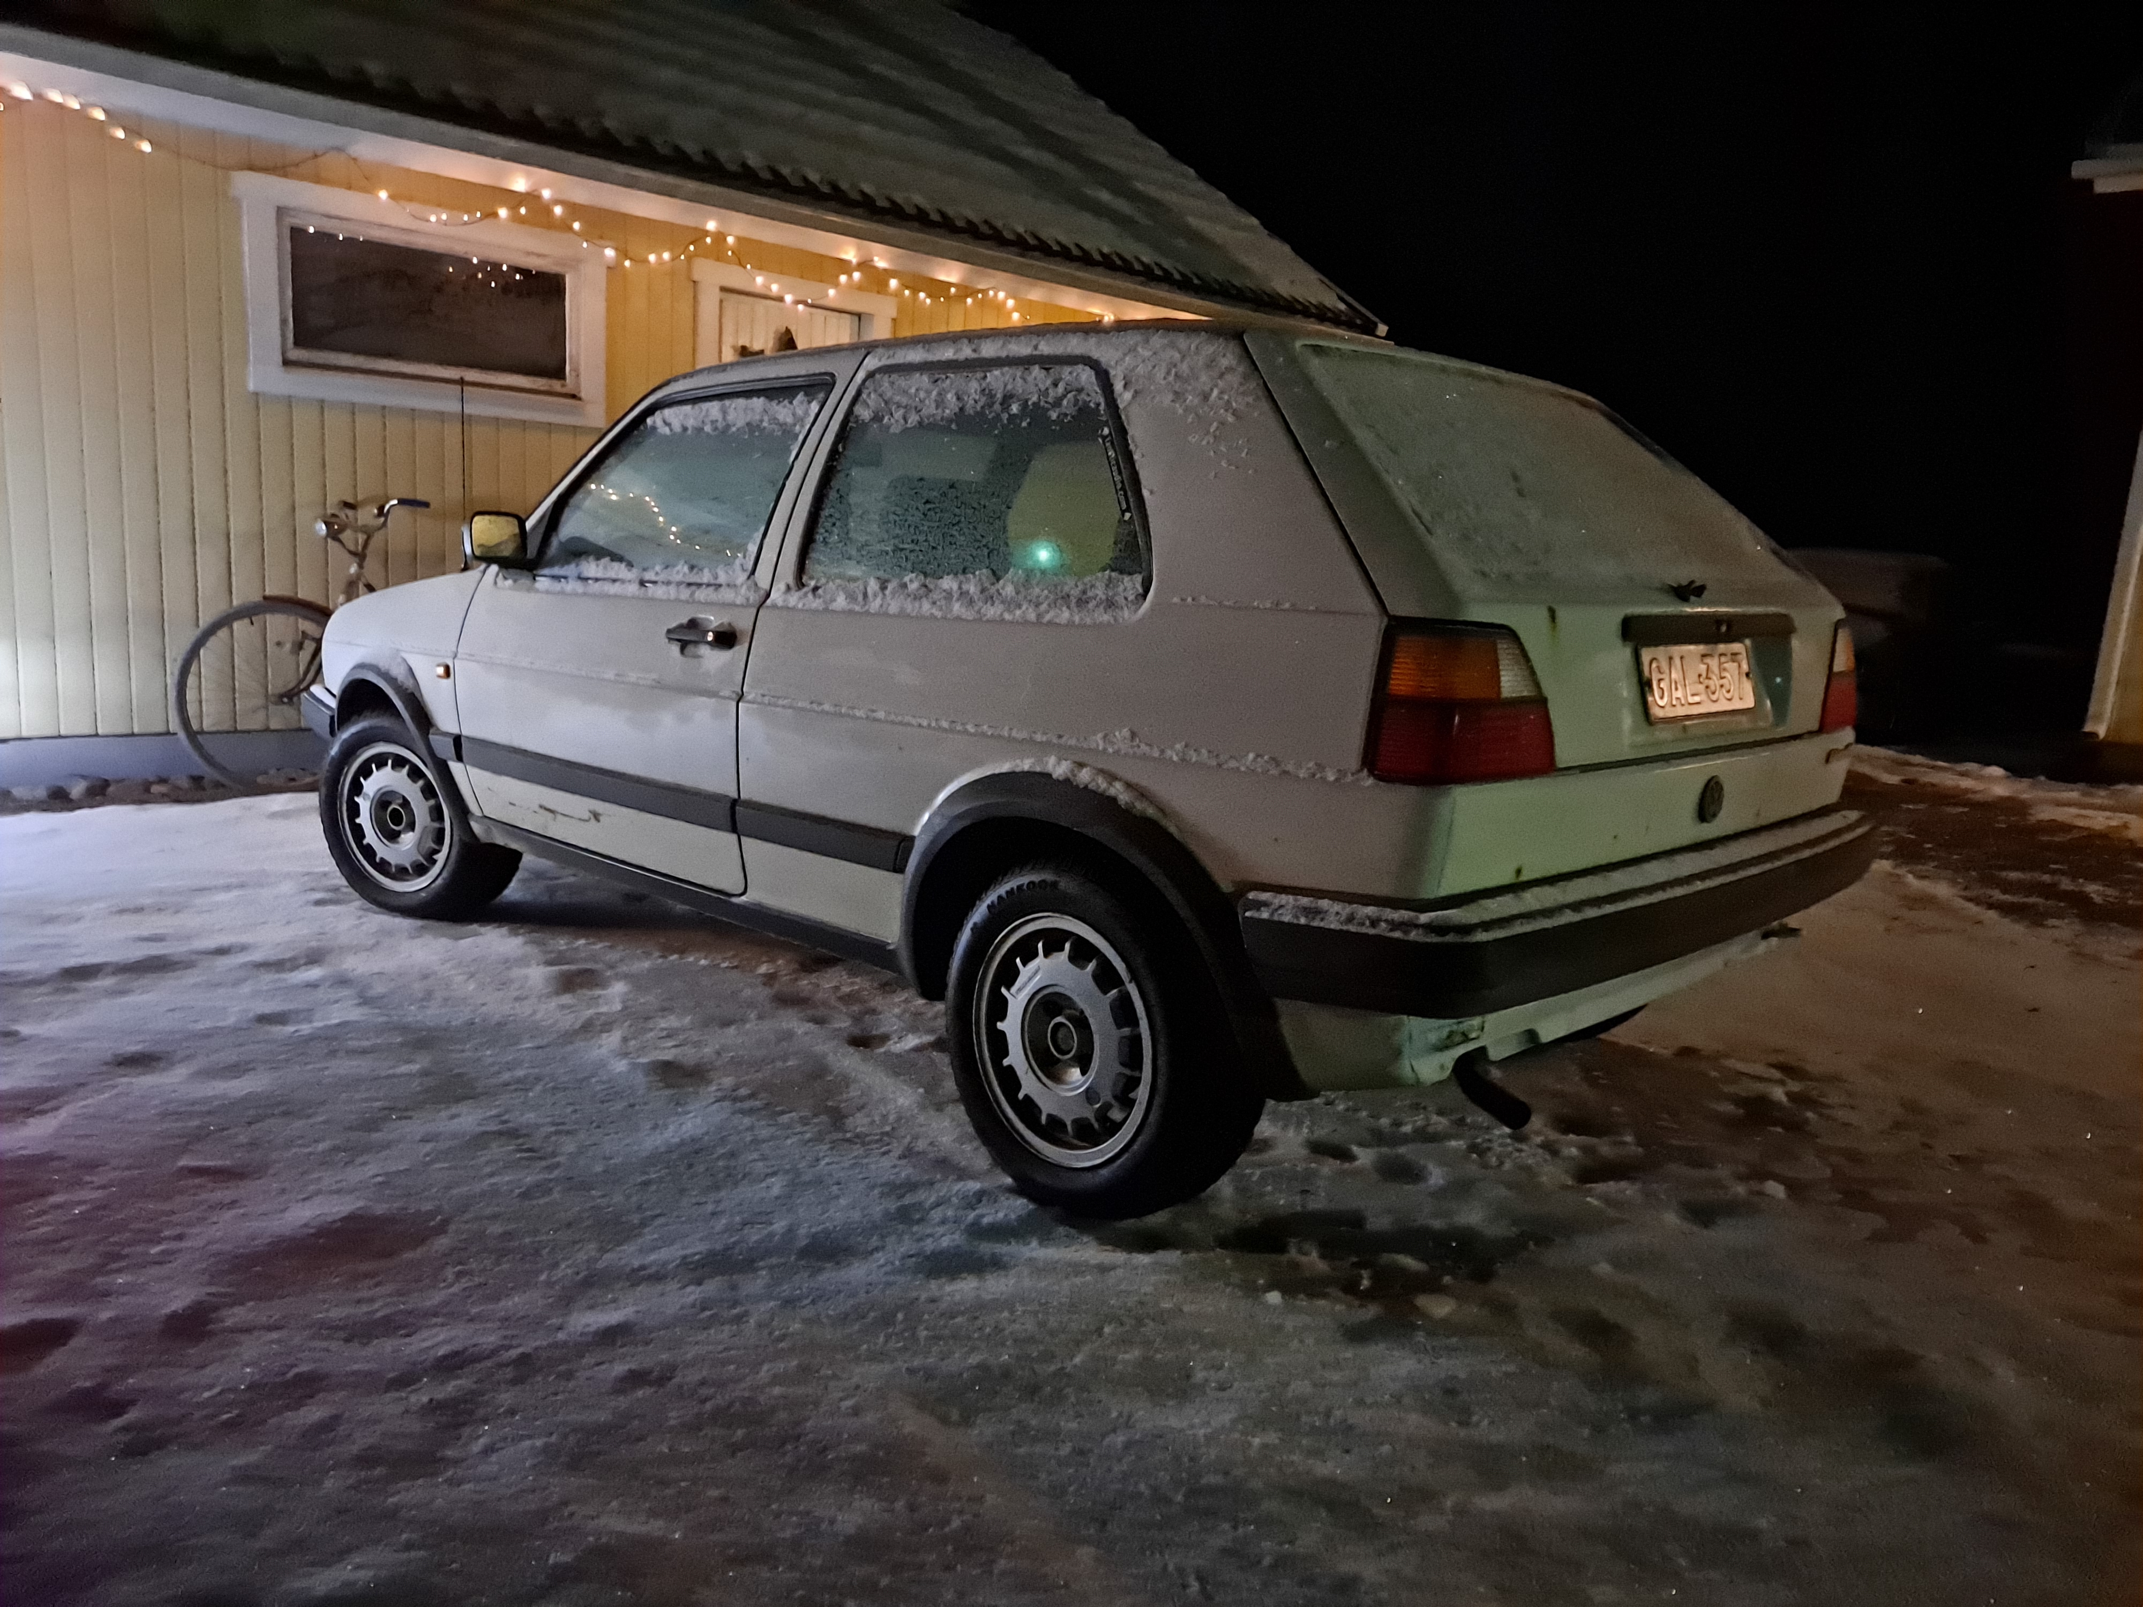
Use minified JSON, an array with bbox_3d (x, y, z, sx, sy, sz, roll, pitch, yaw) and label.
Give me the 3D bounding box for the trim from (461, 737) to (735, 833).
[{"bbox_3d":[-1.010,-0.048,3.196,1.110,0.066,0.022,10,12,43],"label":"trim"}]

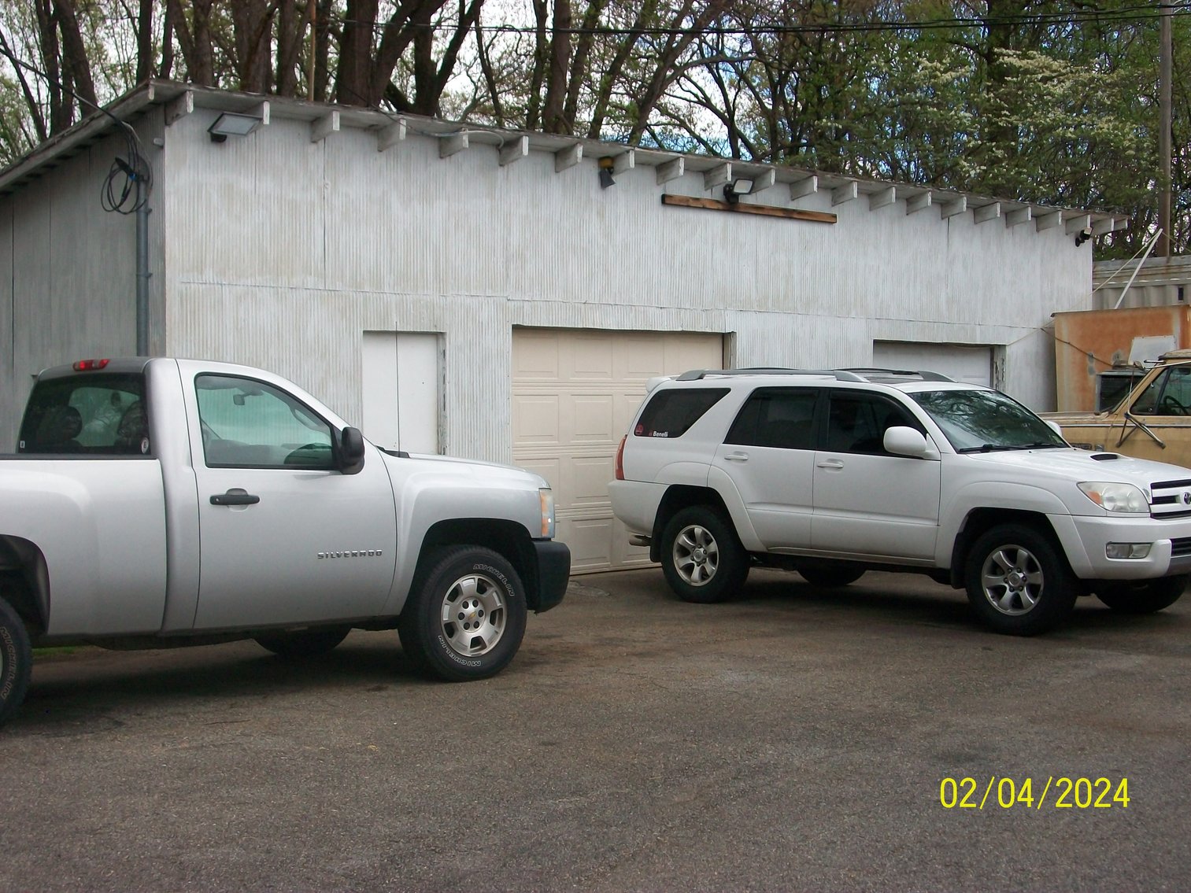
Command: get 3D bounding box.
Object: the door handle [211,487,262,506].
[{"bbox_3d":[-1.830,0.260,9.274,0.265,0.085,0.055,-1,2,-41],"label":"door handle"}]

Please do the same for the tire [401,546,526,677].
[{"bbox_3d":[-0.754,0.948,10.418,0.800,0.790,0.270,-1,2,-42],"label":"tire"}]

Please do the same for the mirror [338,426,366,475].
[{"bbox_3d":[-1.298,0.022,9.640,0.130,0.255,0.210,-1,2,-29],"label":"mirror"}]

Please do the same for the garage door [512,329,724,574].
[{"bbox_3d":[0.234,0.038,15.957,2.698,2.110,0.060,-1,2,-44],"label":"garage door"}]

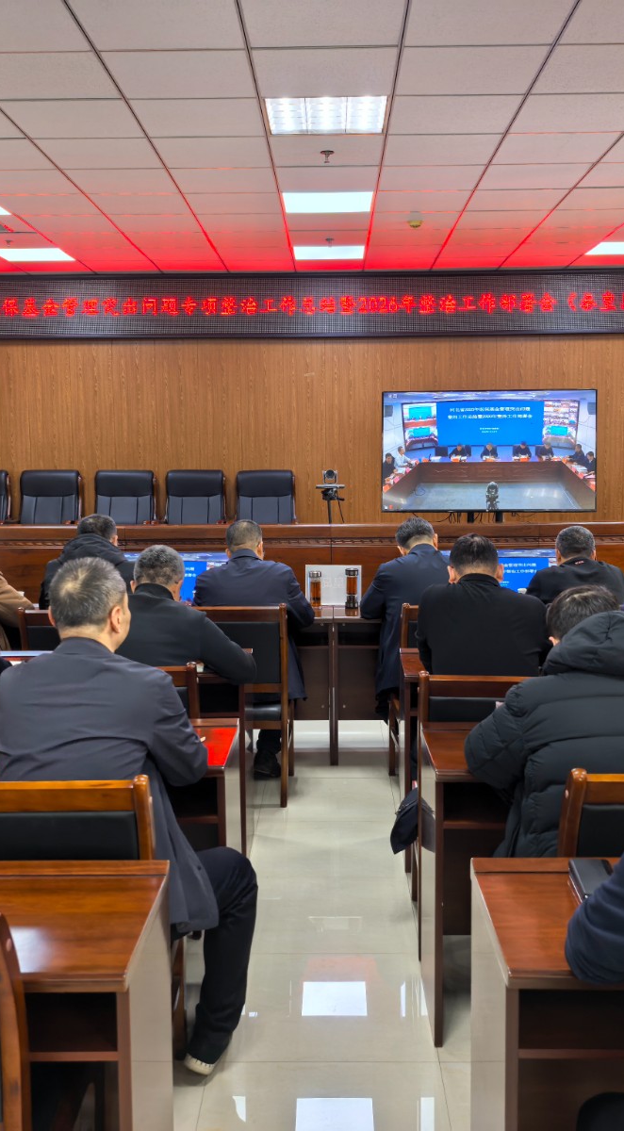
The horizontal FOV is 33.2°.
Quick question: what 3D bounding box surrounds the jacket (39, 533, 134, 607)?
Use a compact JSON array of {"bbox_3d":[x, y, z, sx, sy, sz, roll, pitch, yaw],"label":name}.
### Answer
[{"bbox_3d":[-1.000,0.189,4.973,0.580,0.660,0.500,0,6,1],"label":"jacket"}]

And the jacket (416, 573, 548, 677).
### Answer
[{"bbox_3d":[0.588,0.369,3.615,0.500,0.670,0.460,0,7,1],"label":"jacket"}]

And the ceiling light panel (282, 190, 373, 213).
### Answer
[{"bbox_3d":[0.102,-2.339,6.716,0.600,0.040,0.600,0,7,1],"label":"ceiling light panel"}]

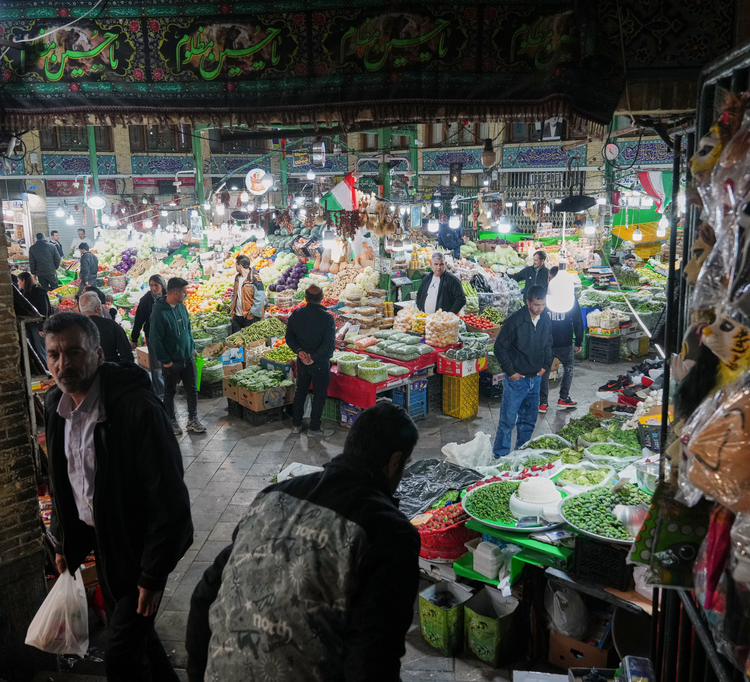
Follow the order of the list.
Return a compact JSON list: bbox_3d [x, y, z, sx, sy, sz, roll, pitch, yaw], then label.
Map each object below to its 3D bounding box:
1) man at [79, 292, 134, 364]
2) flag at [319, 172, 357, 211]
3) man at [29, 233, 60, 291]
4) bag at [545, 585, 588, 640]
[{"bbox_3d":[-2.599,0.366,6.700,0.540,1.700,0.340,-3,13,-8],"label":"man"},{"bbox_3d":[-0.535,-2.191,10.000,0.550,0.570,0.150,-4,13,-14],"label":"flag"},{"bbox_3d":[-6.728,-1.335,14.085,0.580,1.750,0.380,-3,13,-14],"label":"man"},{"bbox_3d":[1.095,1.532,3.880,0.245,0.270,0.210,8,15,35],"label":"bag"}]

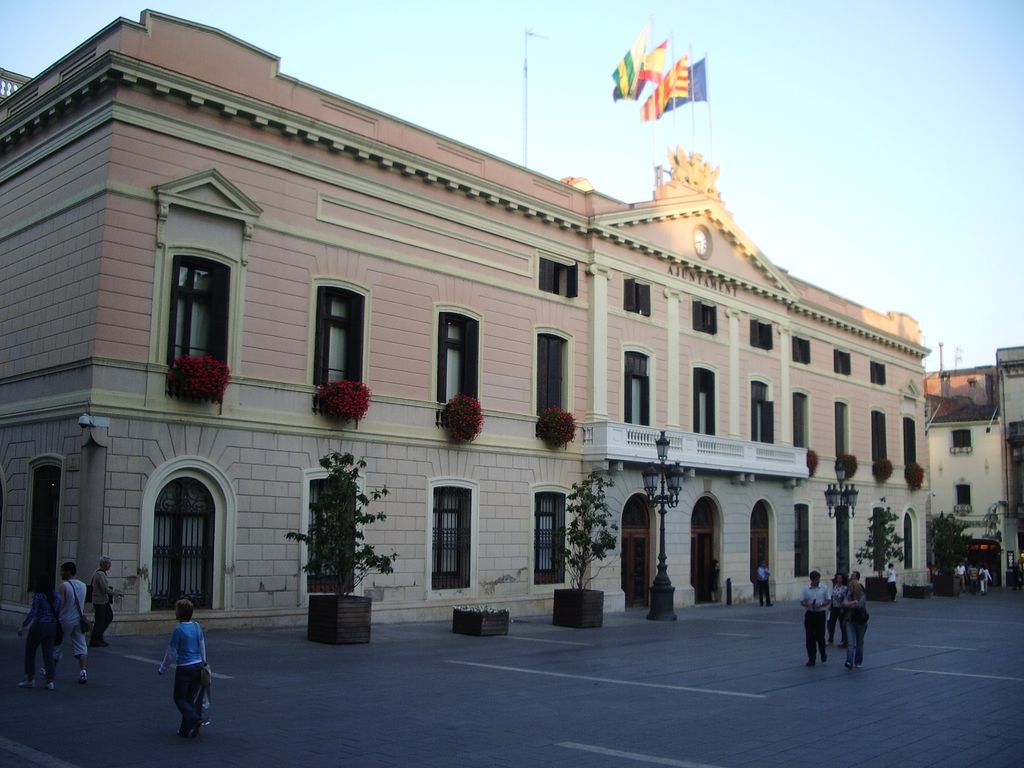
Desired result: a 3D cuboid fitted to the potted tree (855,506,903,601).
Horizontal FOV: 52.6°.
[{"bbox_3d":[14.920,6.887,42.147,1.530,3.978,1.530,-7,-11,42],"label":"potted tree"}]

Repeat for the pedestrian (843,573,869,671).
[{"bbox_3d":[6.436,4.469,19.400,0.520,1.720,0.420,0,-8,6],"label":"pedestrian"}]

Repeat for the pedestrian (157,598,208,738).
[{"bbox_3d":[-3.796,3.291,12.000,0.530,1.570,0.420,3,-8,-14],"label":"pedestrian"}]

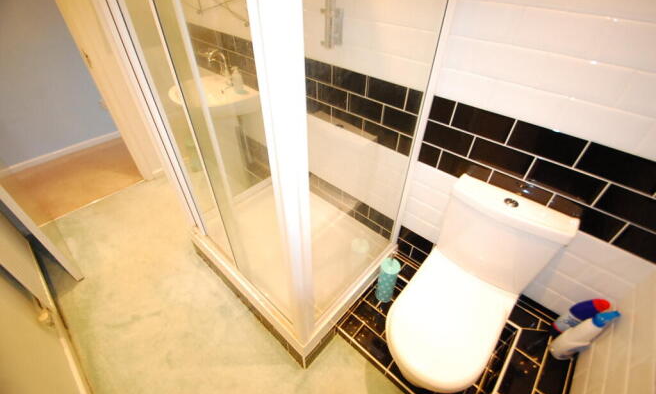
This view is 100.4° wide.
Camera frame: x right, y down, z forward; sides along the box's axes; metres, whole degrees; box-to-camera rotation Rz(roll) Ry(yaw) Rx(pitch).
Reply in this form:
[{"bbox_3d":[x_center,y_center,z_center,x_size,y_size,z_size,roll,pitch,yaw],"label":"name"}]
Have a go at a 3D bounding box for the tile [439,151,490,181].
[{"bbox_3d":[0.560,-0.117,1.127,0.200,0.099,0.010,31,50,29],"label":"tile"}]

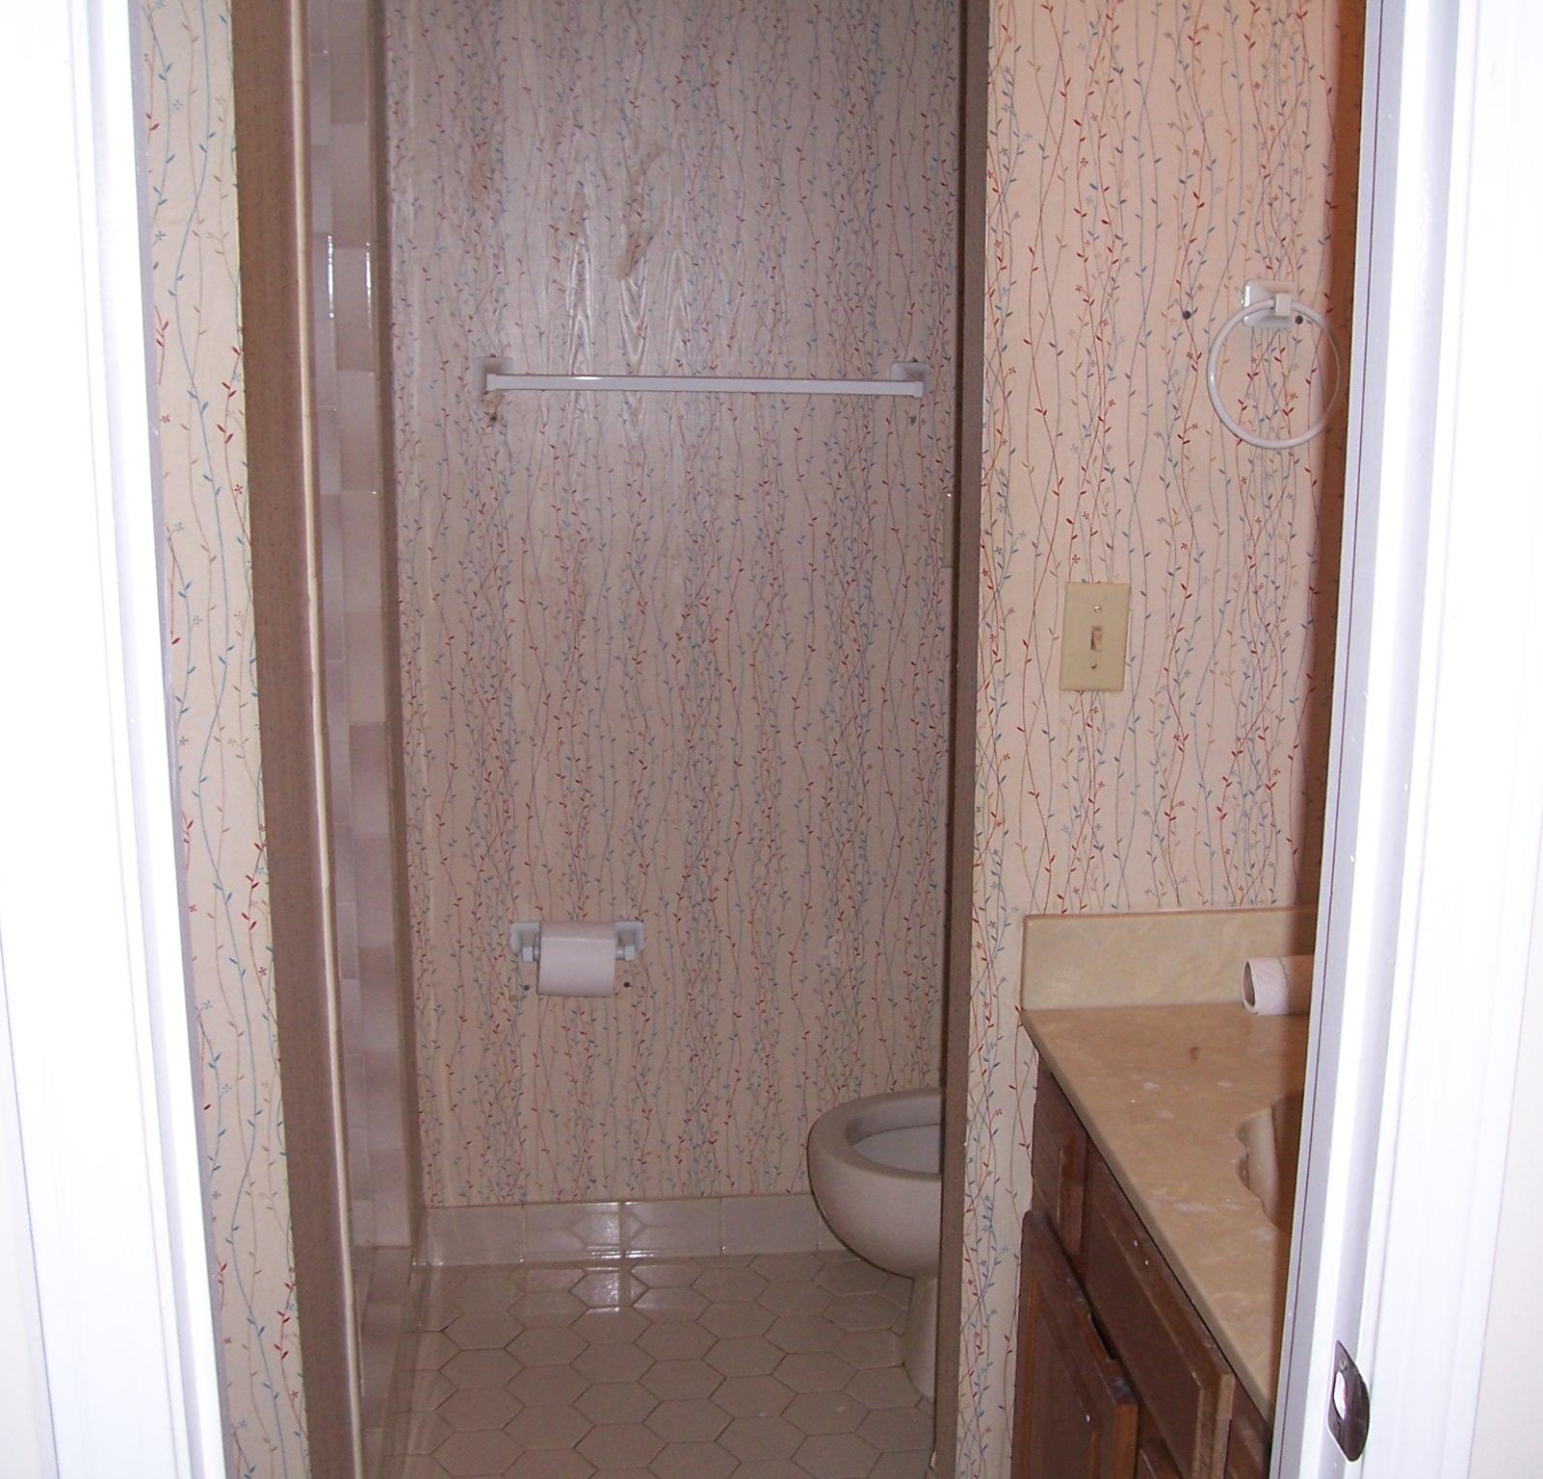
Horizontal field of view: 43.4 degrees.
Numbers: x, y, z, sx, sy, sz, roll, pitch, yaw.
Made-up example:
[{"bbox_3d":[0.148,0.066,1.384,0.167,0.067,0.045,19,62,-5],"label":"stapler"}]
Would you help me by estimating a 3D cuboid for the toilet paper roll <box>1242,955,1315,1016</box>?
[{"bbox_3d":[0.567,0.264,2.067,0.112,0.060,0.060,0,11,-4],"label":"toilet paper roll"}]

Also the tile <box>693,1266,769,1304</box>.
[{"bbox_3d":[-0.063,0.846,2.991,0.121,0.008,0.105,-1,12,-7],"label":"tile"}]

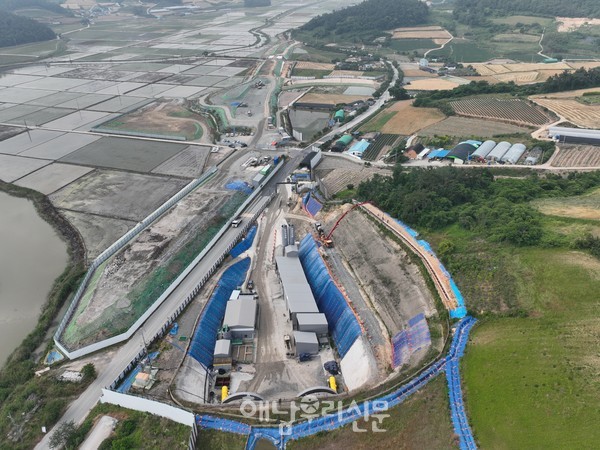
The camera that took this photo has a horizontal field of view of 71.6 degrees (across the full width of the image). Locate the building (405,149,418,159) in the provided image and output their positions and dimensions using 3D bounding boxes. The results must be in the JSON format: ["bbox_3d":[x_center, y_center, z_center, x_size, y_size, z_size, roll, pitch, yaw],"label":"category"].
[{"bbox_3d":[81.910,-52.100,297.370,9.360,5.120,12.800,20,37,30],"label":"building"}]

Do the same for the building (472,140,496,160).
[{"bbox_3d":[135.500,-55.670,304.150,8.870,3.940,32.010,20,37,30],"label":"building"}]

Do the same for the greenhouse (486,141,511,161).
[{"bbox_3d":[144.820,-53.520,300.520,8.870,3.940,33.000,20,37,30],"label":"greenhouse"}]

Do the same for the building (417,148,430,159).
[{"bbox_3d":[88.090,-50.900,297.240,4.140,3.150,15.760,20,37,30],"label":"building"}]

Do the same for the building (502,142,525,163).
[{"bbox_3d":[153.010,-51.300,296.780,8.670,3.940,33.490,20,37,30],"label":"building"}]

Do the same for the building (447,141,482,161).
[{"bbox_3d":[114.790,-52.070,296.360,14.780,5.910,28.570,20,37,30],"label":"building"}]

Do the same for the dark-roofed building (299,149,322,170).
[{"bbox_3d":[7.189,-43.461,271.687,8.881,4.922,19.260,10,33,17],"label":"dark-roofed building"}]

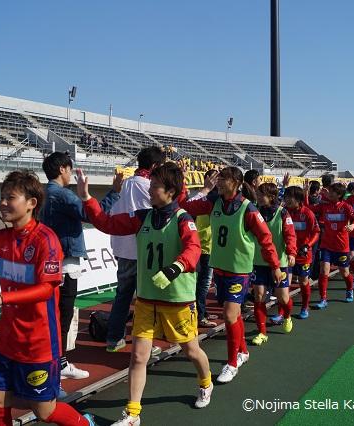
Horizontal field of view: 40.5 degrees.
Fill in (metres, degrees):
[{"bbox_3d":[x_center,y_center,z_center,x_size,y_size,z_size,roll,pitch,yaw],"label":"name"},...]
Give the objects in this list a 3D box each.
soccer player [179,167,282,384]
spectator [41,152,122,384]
[{"bbox_3d":[0.379,0.459,3.931,0.830,1.660,0.600,1,3,33],"label":"soccer player"},{"bbox_3d":[-0.757,0.399,3.692,0.600,1.740,0.540,-2,3,-37],"label":"spectator"}]

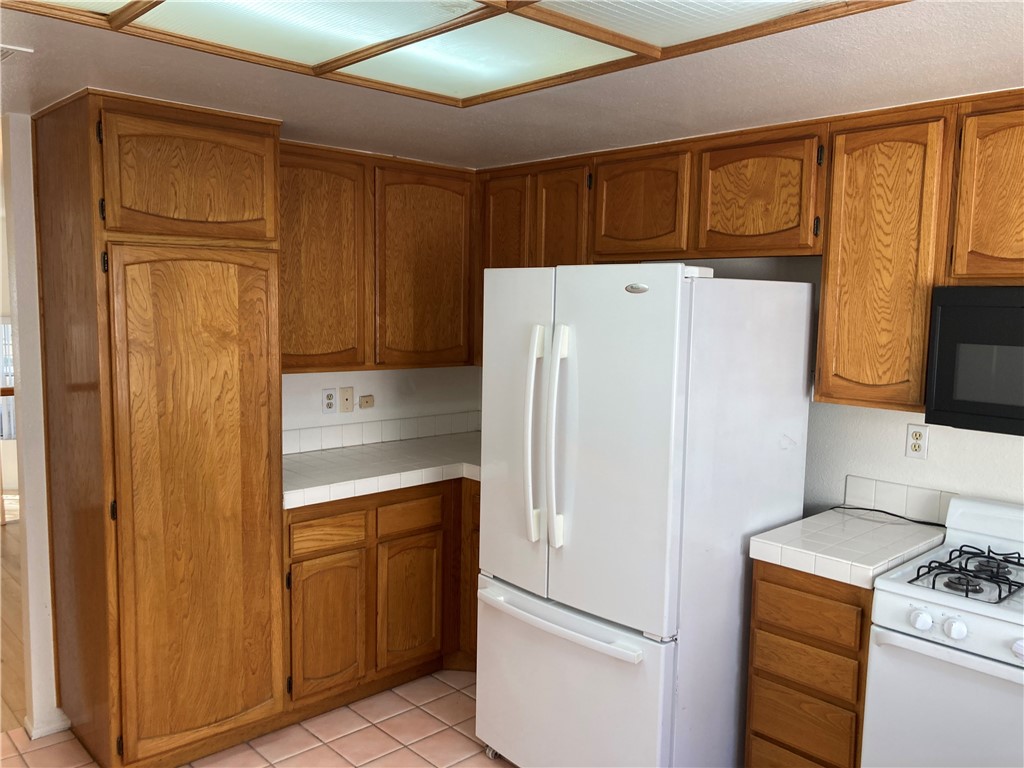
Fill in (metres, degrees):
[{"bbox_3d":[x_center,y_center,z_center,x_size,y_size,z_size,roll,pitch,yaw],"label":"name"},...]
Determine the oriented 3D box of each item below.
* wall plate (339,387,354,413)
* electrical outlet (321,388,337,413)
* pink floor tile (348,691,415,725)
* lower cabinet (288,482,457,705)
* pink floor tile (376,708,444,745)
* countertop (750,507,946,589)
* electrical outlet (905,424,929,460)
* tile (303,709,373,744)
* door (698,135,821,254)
[{"bbox_3d":[-0.789,0.075,3.961,0.074,0.118,0.012,-4,8,-43],"label":"wall plate"},{"bbox_3d":[-0.858,0.082,3.897,0.072,0.116,0.012,-4,8,-43],"label":"electrical outlet"},{"bbox_3d":[-0.526,1.298,3.336,0.202,0.014,0.190,-4,8,-43],"label":"pink floor tile"},{"bbox_3d":[-0.749,0.809,3.644,0.860,0.799,0.636,-4,8,-43],"label":"lower cabinet"},{"bbox_3d":[-0.388,1.317,3.189,0.202,0.014,0.202,-4,8,-43],"label":"pink floor tile"},{"bbox_3d":[1.109,0.511,2.686,0.643,0.069,0.392,-4,8,-43],"label":"countertop"},{"bbox_3d":[1.390,0.198,2.839,0.012,0.117,0.072,-4,8,-43],"label":"electrical outlet"},{"bbox_3d":[-0.679,1.310,3.194,0.202,0.014,0.190,-4,8,-43],"label":"tile"},{"bbox_3d":[0.865,-0.660,2.920,0.024,0.356,0.446,-4,8,-43],"label":"door"}]

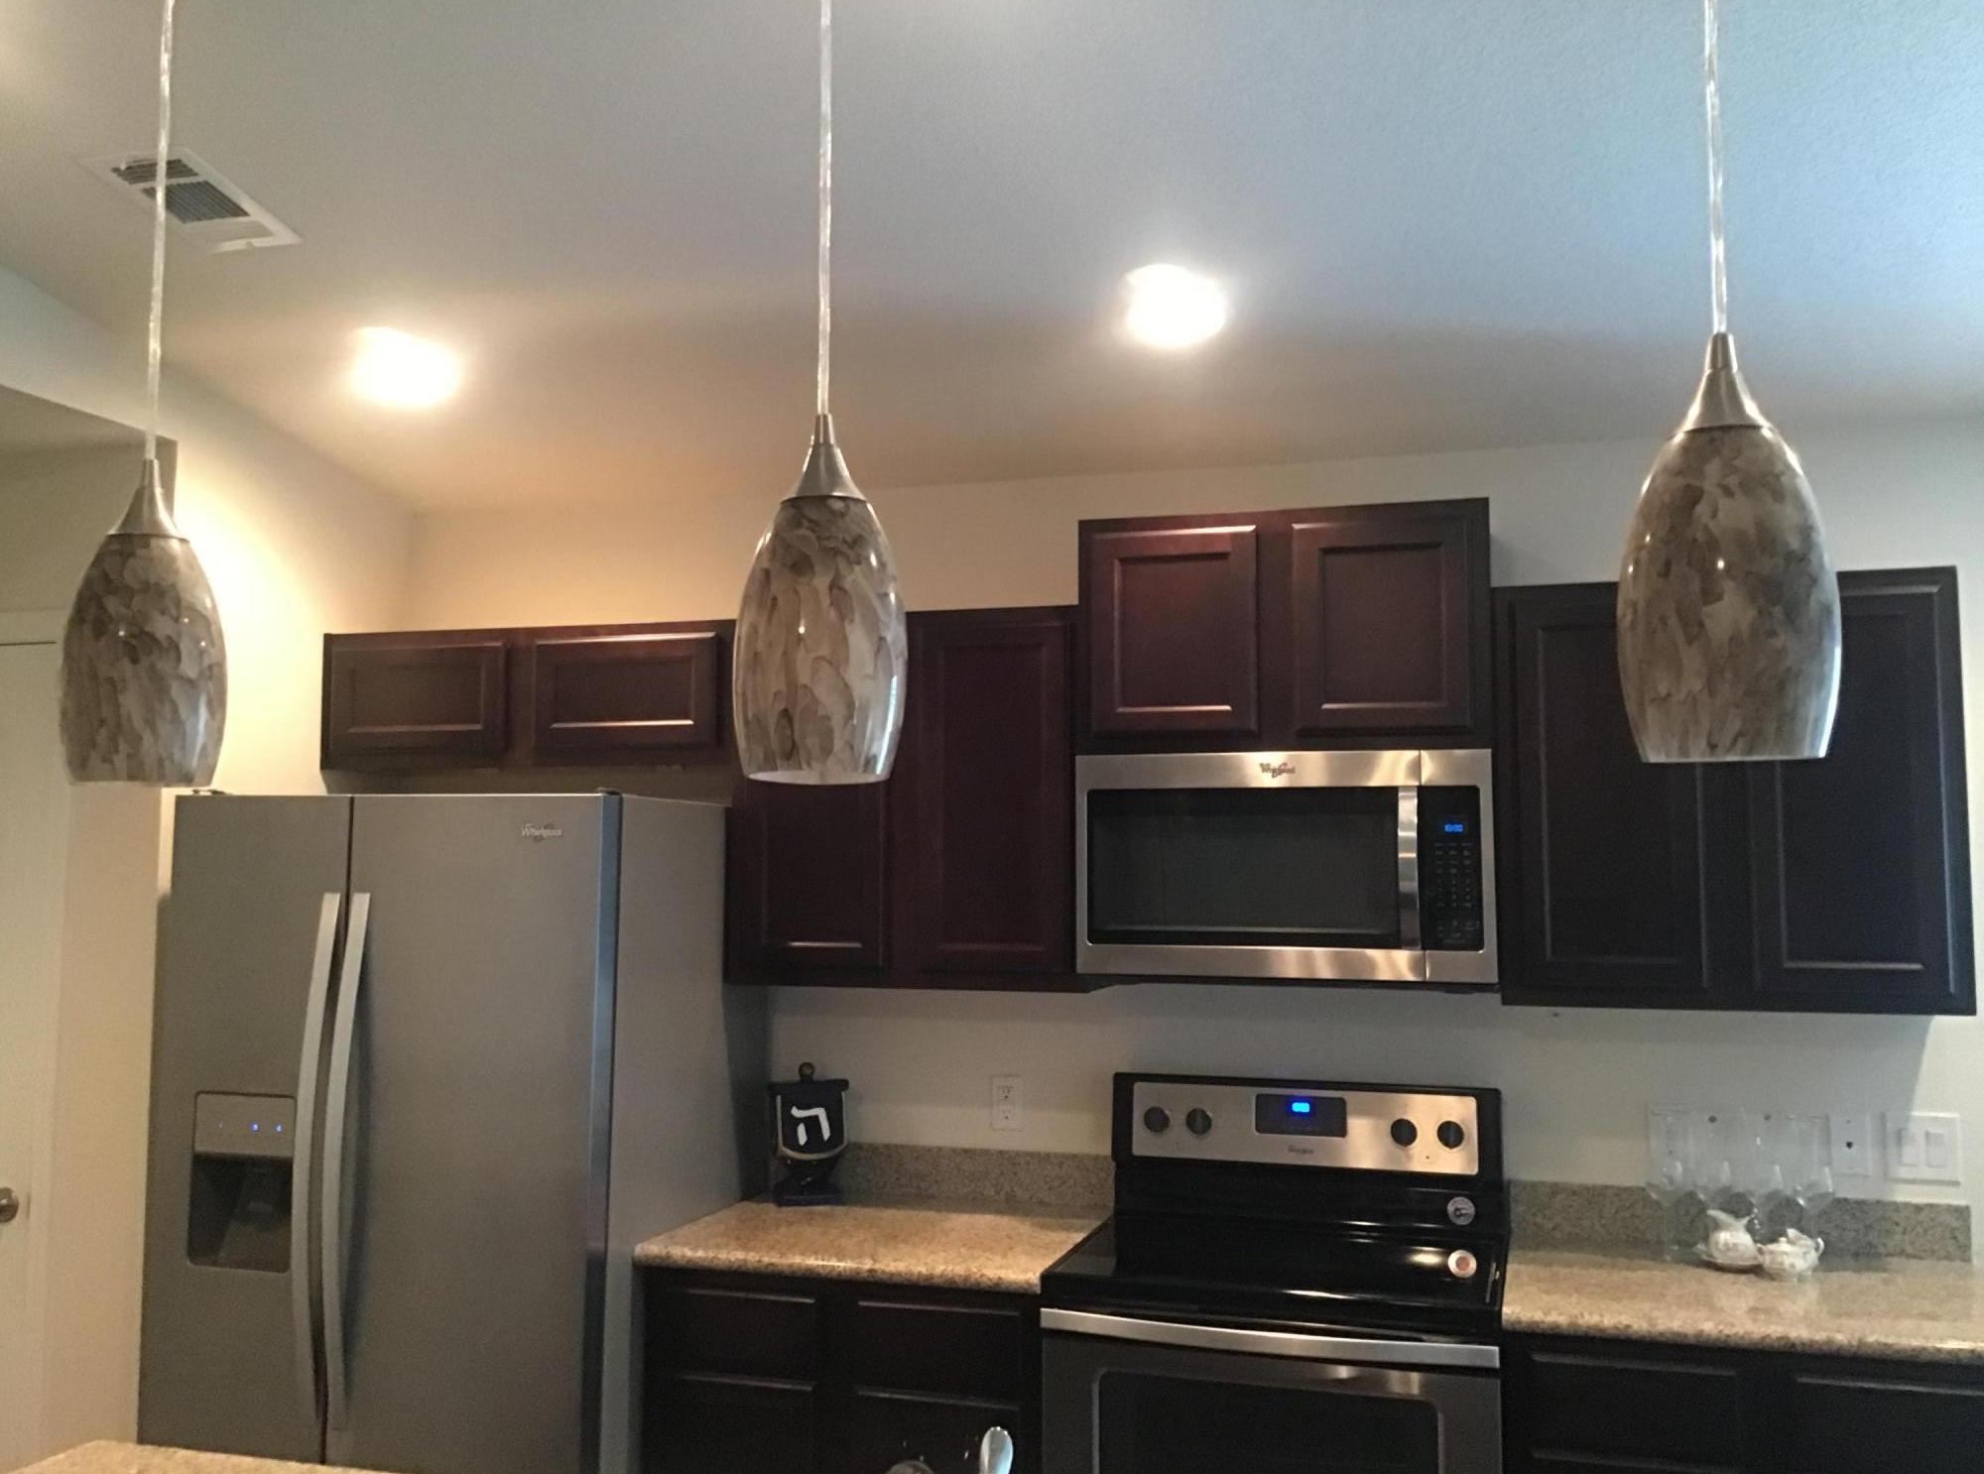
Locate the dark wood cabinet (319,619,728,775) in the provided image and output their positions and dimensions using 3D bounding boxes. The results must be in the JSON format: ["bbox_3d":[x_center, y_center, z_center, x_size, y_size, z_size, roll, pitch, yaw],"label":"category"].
[{"bbox_3d":[-0.982,-0.077,3.983,1.000,0.303,0.328,-1,-4,17],"label":"dark wood cabinet"}]

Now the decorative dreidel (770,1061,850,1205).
[{"bbox_3d":[-0.387,0.833,3.758,0.155,0.290,0.135,1,-4,-11],"label":"decorative dreidel"}]

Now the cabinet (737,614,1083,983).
[{"bbox_3d":[-0.141,0.134,3.677,0.747,0.749,0.326,-1,-4,18],"label":"cabinet"}]

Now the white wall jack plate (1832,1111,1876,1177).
[{"bbox_3d":[1.581,0.750,3.268,0.071,0.115,0.008,-1,-6,16],"label":"white wall jack plate"}]

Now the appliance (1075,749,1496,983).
[{"bbox_3d":[0.583,0.253,3.432,0.759,0.421,0.408,-1,-4,17],"label":"appliance"}]

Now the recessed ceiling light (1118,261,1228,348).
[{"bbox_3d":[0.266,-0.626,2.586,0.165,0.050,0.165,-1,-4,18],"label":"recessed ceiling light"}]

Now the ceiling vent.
[{"bbox_3d":[-1.302,-0.868,2.907,0.202,0.020,0.290,-1,-15,17],"label":"ceiling vent"}]

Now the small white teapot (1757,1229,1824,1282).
[{"bbox_3d":[1.386,0.896,3.089,0.107,0.081,0.078,0,-4,0],"label":"small white teapot"}]

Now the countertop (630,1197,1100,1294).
[{"bbox_3d":[-0.191,0.973,3.473,0.782,0.037,0.639,-1,-4,18],"label":"countertop"}]

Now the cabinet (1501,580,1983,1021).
[{"bbox_3d":[1.324,0.107,3.255,0.766,0.756,0.328,-1,-4,17],"label":"cabinet"}]

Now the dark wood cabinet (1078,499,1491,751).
[{"bbox_3d":[0.582,-0.185,3.470,0.768,0.466,0.326,-1,-4,18],"label":"dark wood cabinet"}]

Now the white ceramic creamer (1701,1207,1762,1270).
[{"bbox_3d":[1.318,0.890,3.175,0.097,0.099,0.080,-1,-4,18],"label":"white ceramic creamer"}]

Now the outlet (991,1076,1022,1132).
[{"bbox_3d":[0.029,0.774,3.751,0.068,0.116,0.008,-1,-4,18],"label":"outlet"}]

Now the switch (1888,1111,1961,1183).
[{"bbox_3d":[1.707,0.754,3.252,0.123,0.123,0.016,-1,-4,17],"label":"switch"}]

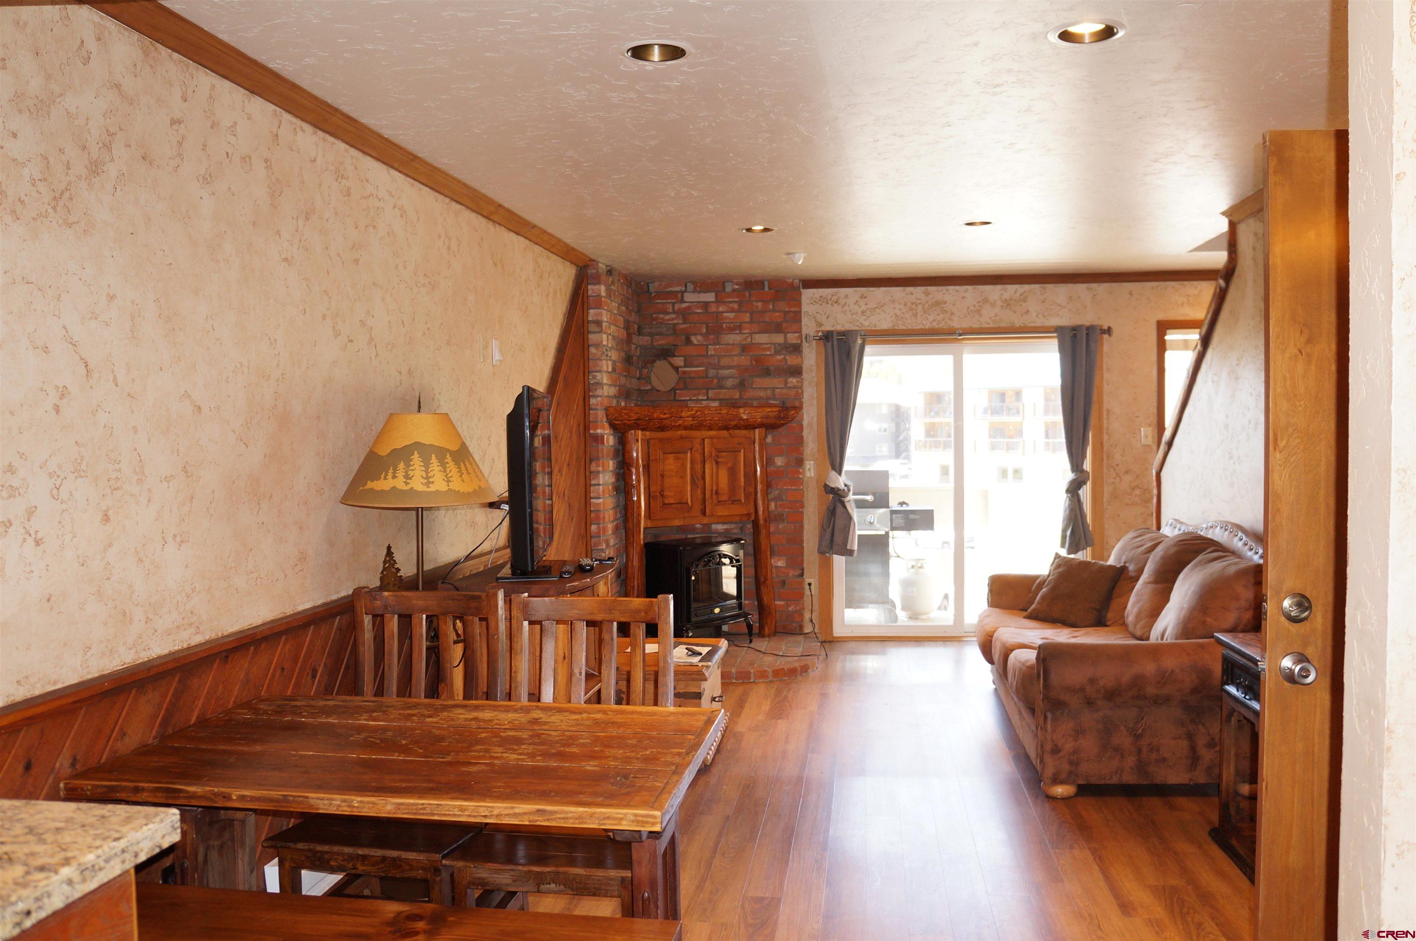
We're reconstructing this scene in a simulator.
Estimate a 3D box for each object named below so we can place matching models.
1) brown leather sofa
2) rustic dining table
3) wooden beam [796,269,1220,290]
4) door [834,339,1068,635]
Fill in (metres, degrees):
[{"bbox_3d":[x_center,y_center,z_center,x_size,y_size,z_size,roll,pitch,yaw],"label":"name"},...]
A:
[{"bbox_3d":[1.847,0.729,5.062,1.030,0.970,1.920,-1,2,8],"label":"brown leather sofa"},{"bbox_3d":[-0.609,0.976,2.403,1.205,0.770,0.710,0,2,10],"label":"rustic dining table"},{"bbox_3d":[1.962,-1.238,7.143,2.686,0.063,0.040,-1,2,3],"label":"wooden beam"},{"bbox_3d":[1.669,0.138,7.284,1.669,1.971,0.100,-1,2,3],"label":"door"}]

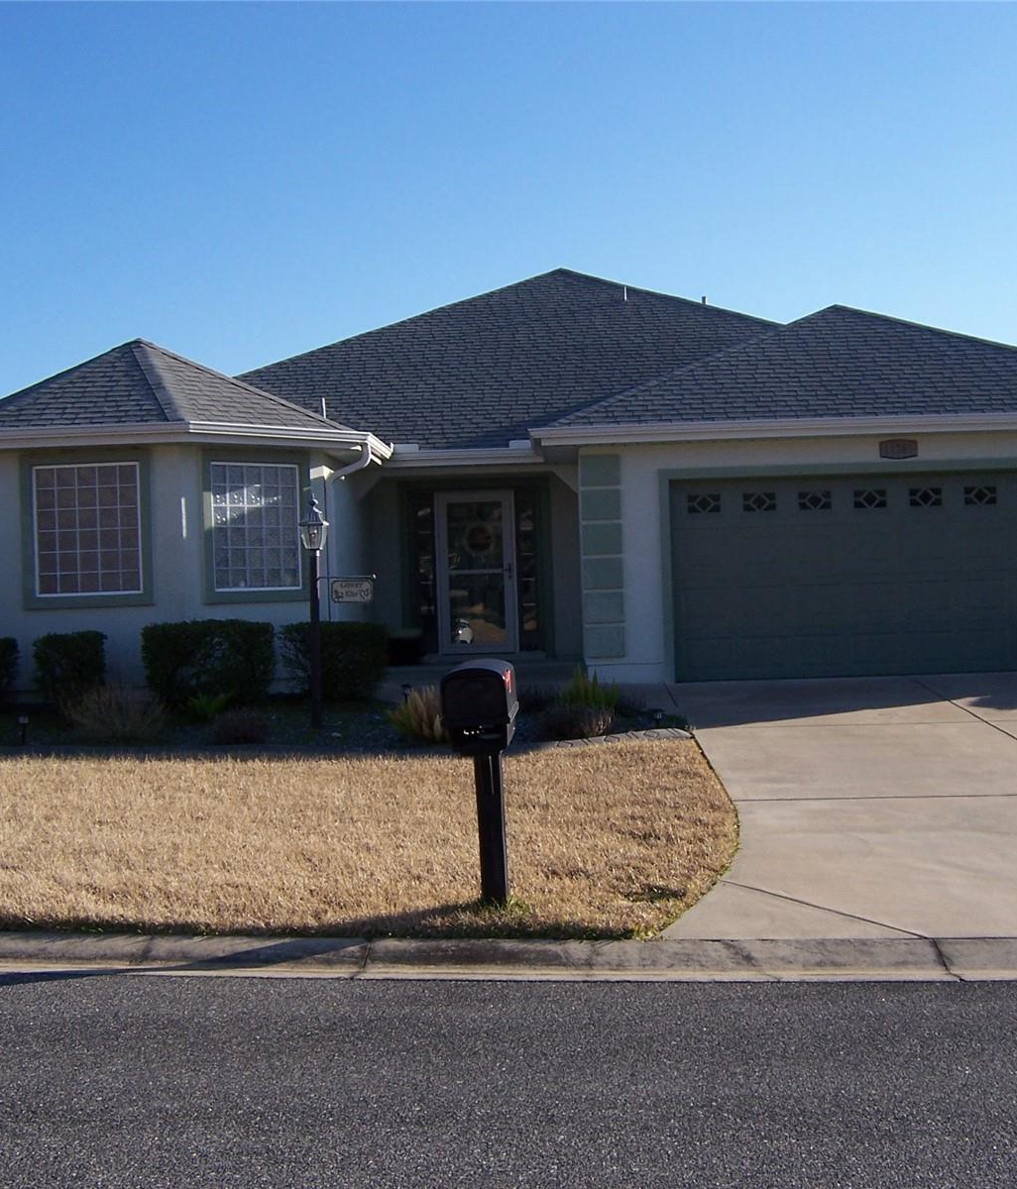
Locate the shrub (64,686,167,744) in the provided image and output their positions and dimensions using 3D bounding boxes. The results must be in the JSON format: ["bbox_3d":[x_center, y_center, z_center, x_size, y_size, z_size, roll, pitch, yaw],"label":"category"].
[{"bbox_3d":[-3.358,1.017,12.950,0.830,0.473,0.750,-2,-1,0],"label":"shrub"}]

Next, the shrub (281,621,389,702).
[{"bbox_3d":[-1.708,0.657,14.950,1.020,0.779,0.800,-2,-1,0],"label":"shrub"}]

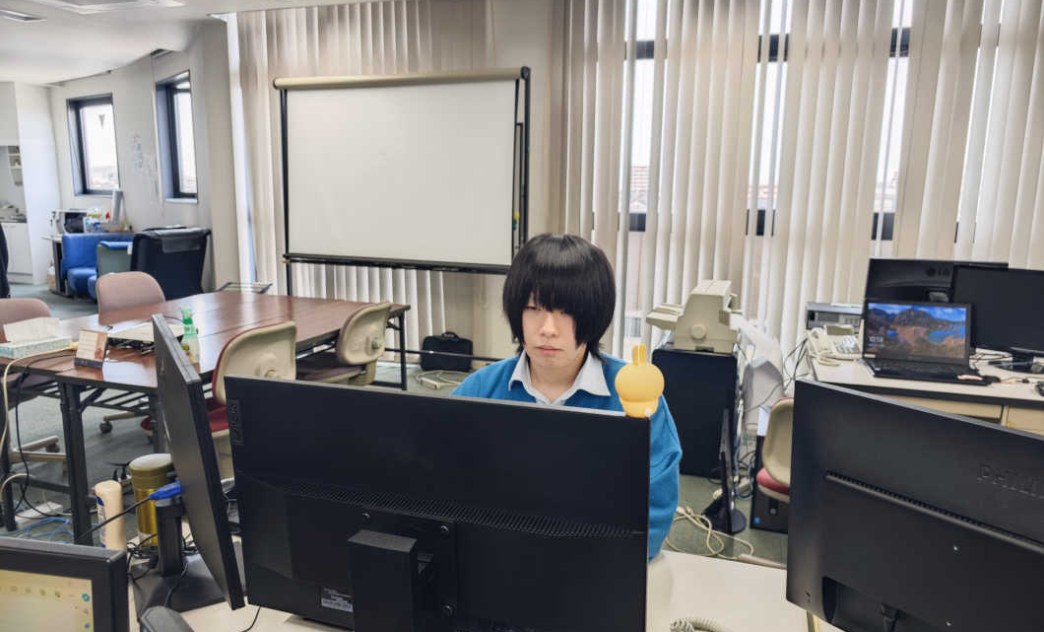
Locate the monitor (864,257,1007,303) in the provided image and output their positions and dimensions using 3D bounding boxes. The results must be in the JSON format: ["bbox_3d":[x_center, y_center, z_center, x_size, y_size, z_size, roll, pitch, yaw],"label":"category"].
[{"bbox_3d":[1.681,-0.034,2.850,0.510,0.385,0.180,3,10,10],"label":"monitor"}]

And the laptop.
[{"bbox_3d":[1.473,0.090,2.542,0.357,0.245,0.253,4,10,17],"label":"laptop"}]

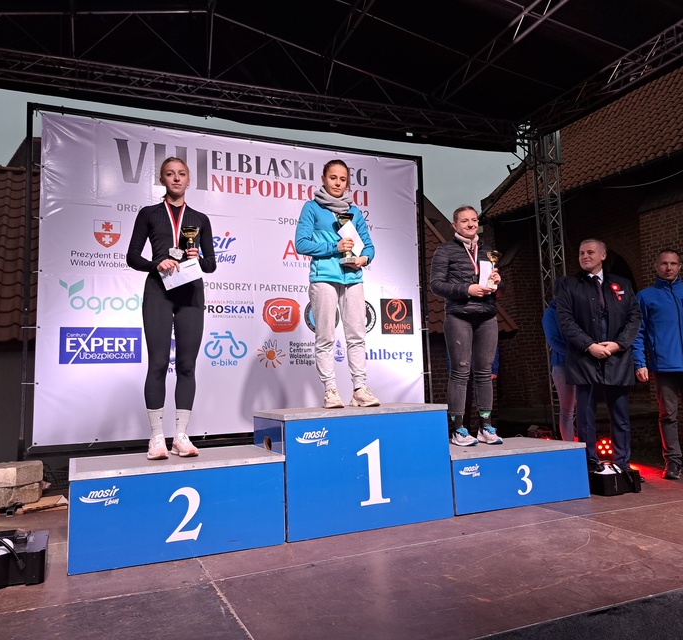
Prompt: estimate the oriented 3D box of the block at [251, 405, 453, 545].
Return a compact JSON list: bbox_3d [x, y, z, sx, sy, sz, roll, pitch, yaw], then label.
[{"bbox_3d":[0.054,0.841,3.483,0.999,0.634,0.608,1,-6,-23],"label":"block"}]

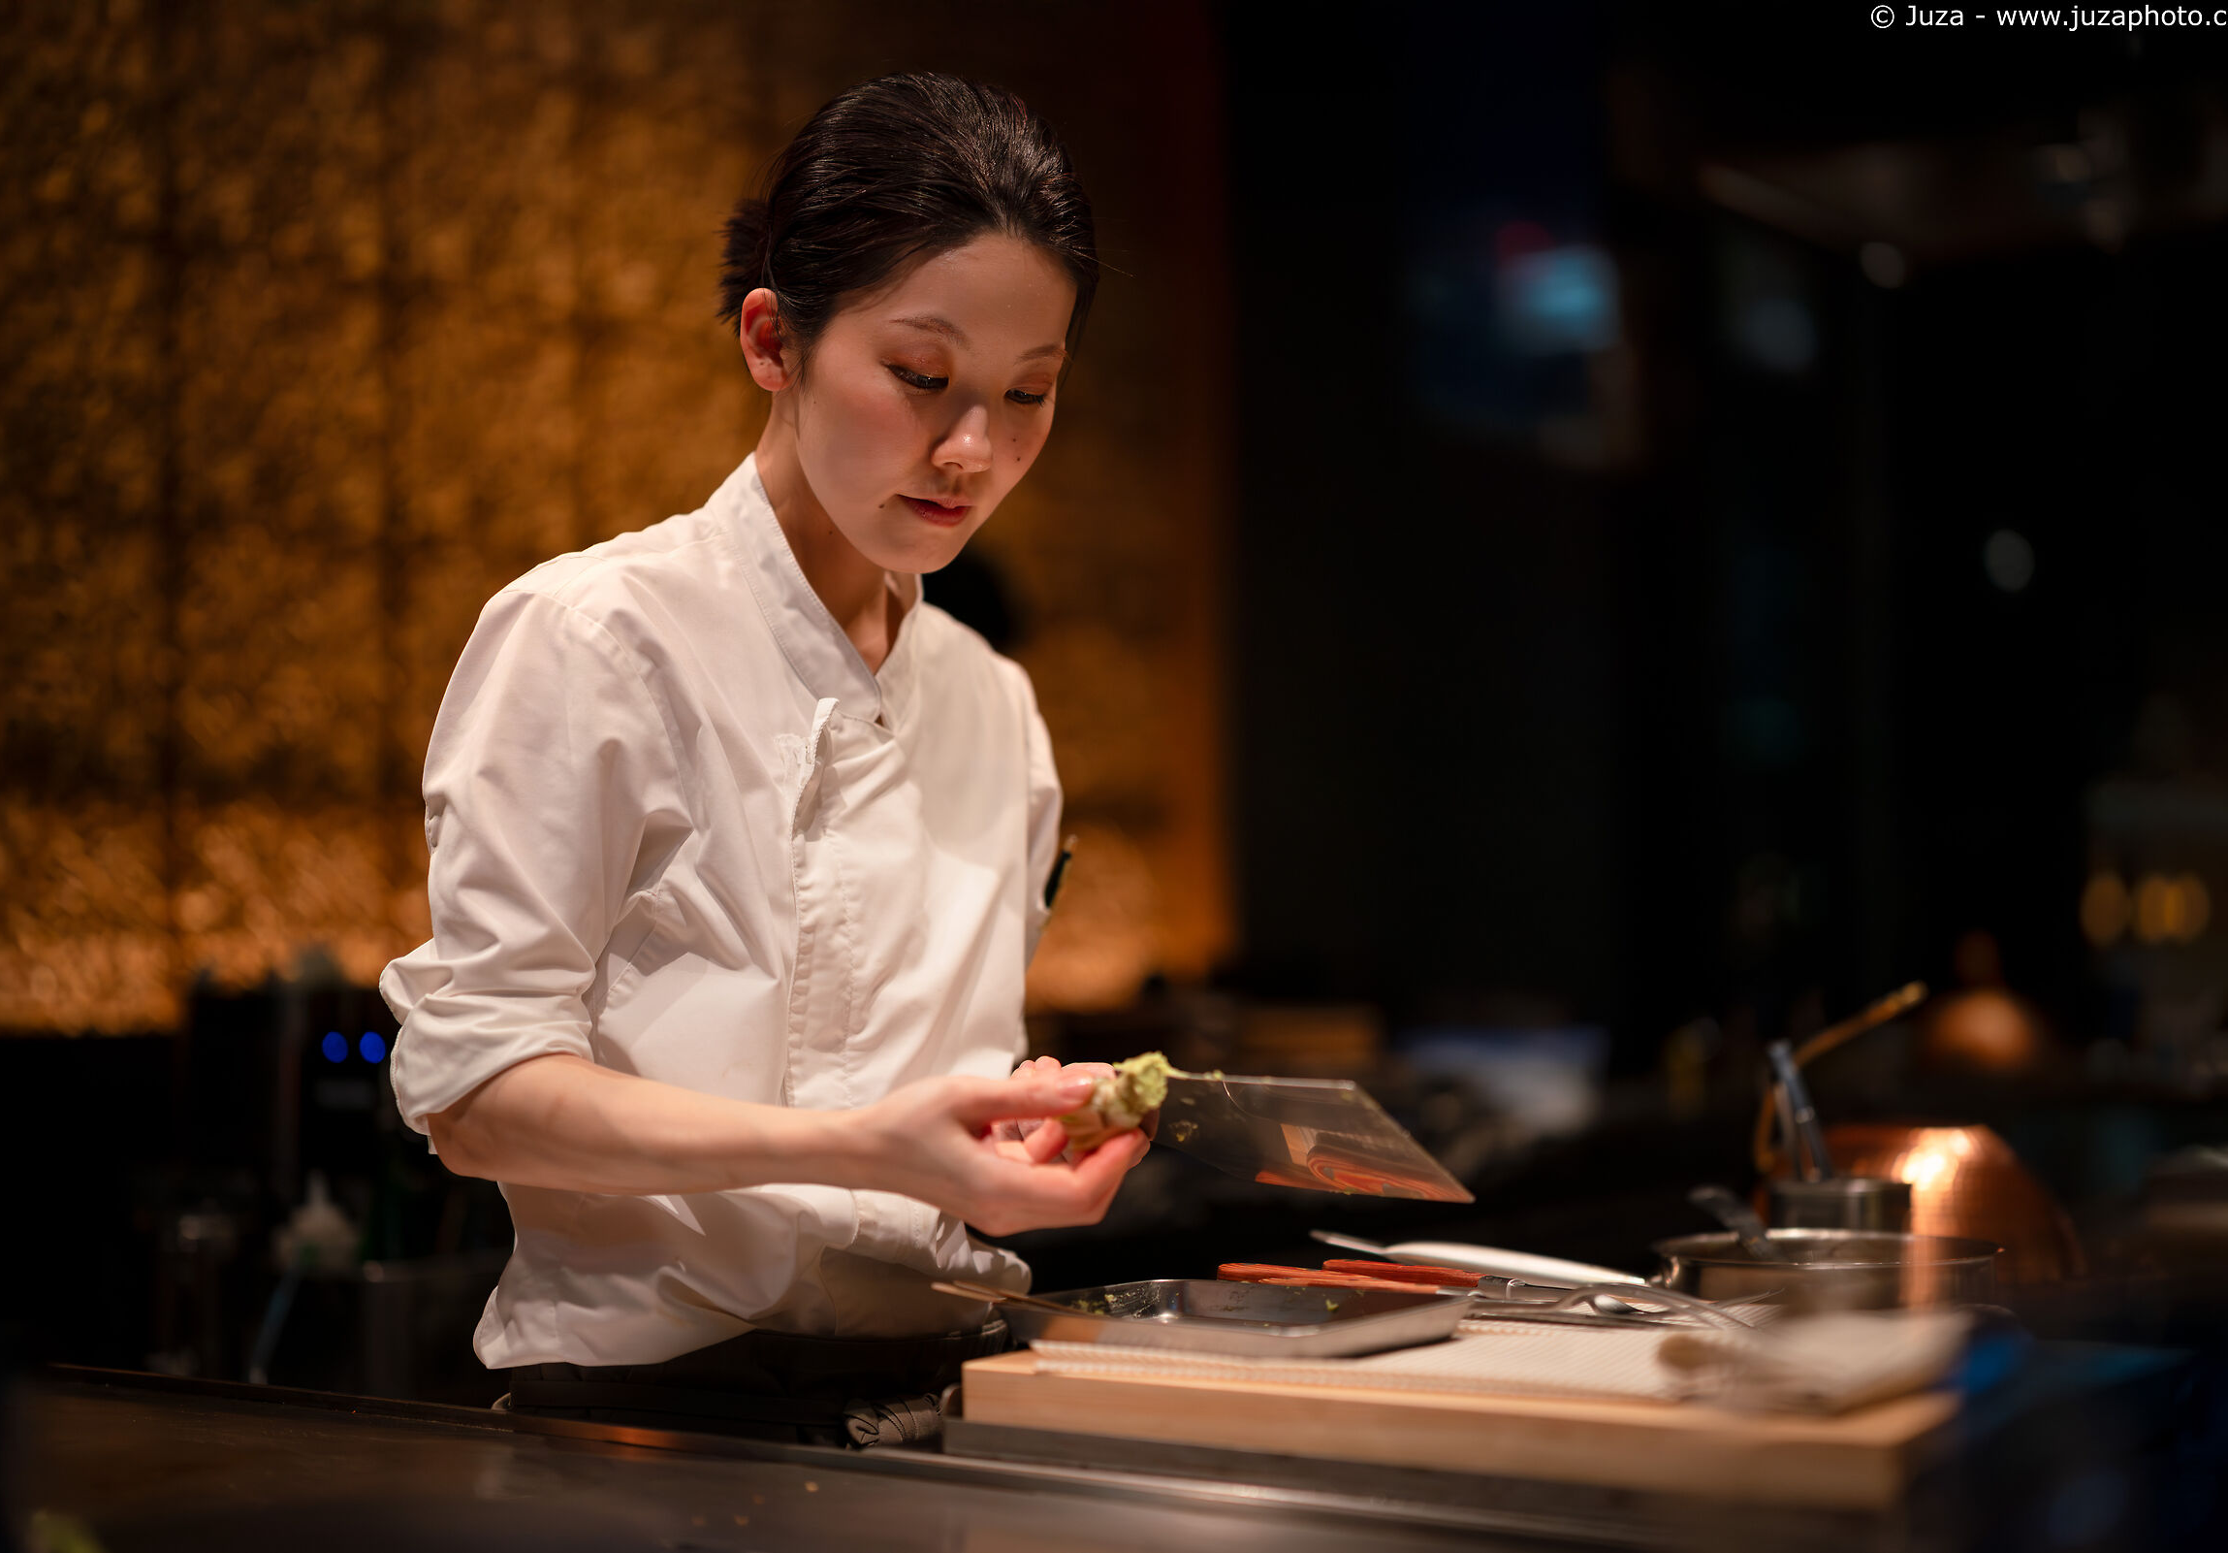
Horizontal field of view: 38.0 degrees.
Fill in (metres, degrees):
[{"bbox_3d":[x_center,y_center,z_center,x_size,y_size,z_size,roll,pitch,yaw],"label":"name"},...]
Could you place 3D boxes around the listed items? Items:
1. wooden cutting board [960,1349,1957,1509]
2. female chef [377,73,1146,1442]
[{"bbox_3d":[0.197,0.296,1.590,0.437,0.028,0.330,-1,-1,25],"label":"wooden cutting board"},{"bbox_3d":[-0.150,0.435,1.690,0.480,1.580,0.460,1,-1,-44],"label":"female chef"}]

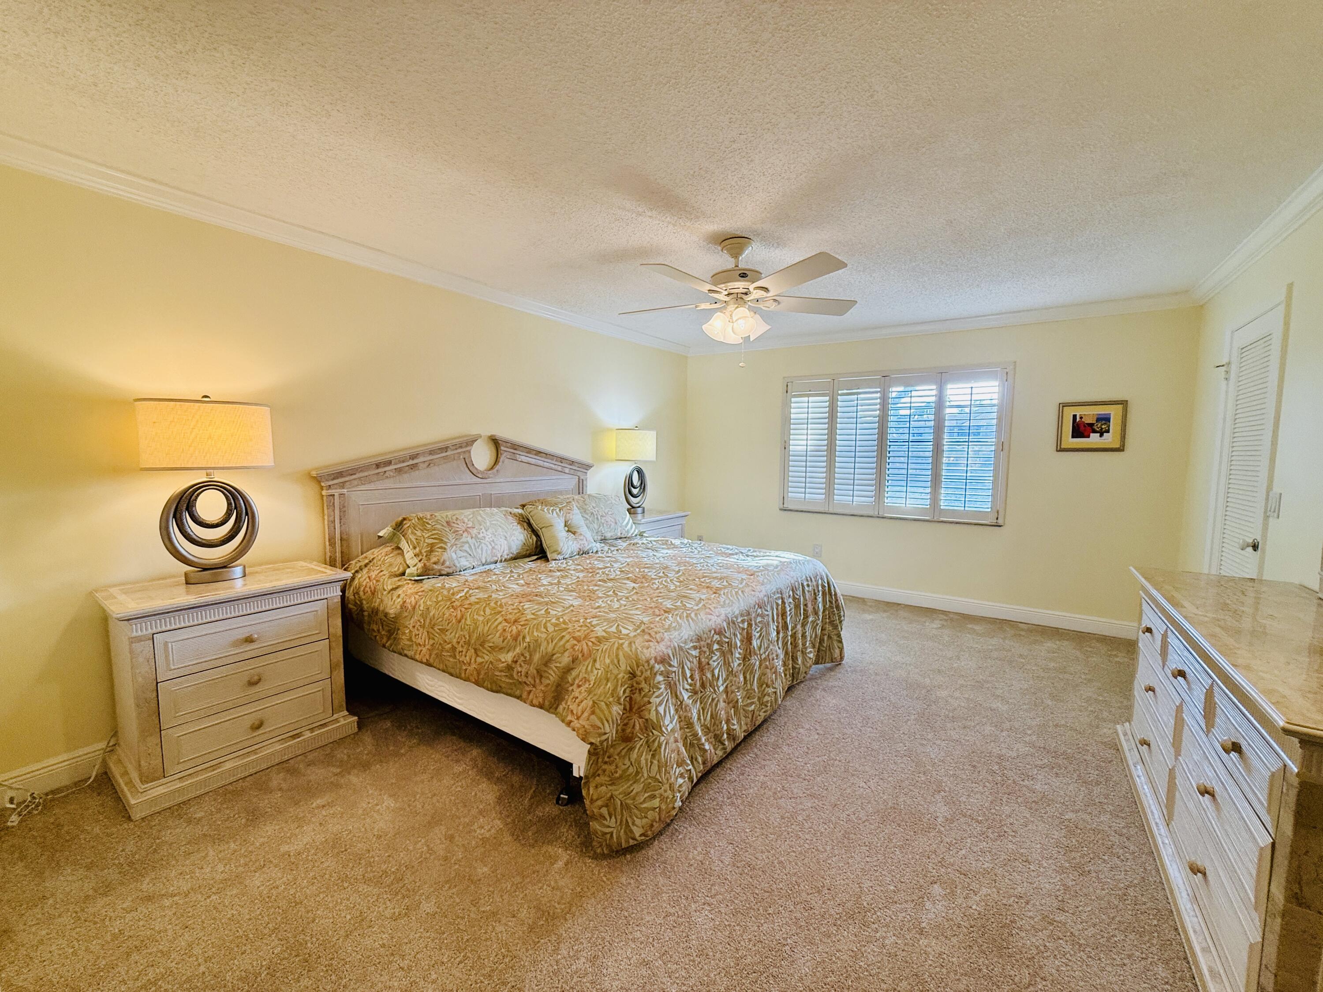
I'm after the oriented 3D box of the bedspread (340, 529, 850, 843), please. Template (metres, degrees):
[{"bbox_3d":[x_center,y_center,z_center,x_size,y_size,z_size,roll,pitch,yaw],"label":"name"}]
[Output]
[{"bbox_3d":[-0.327,0.734,3.129,2.030,0.690,2.110,4,6,34],"label":"bedspread"}]

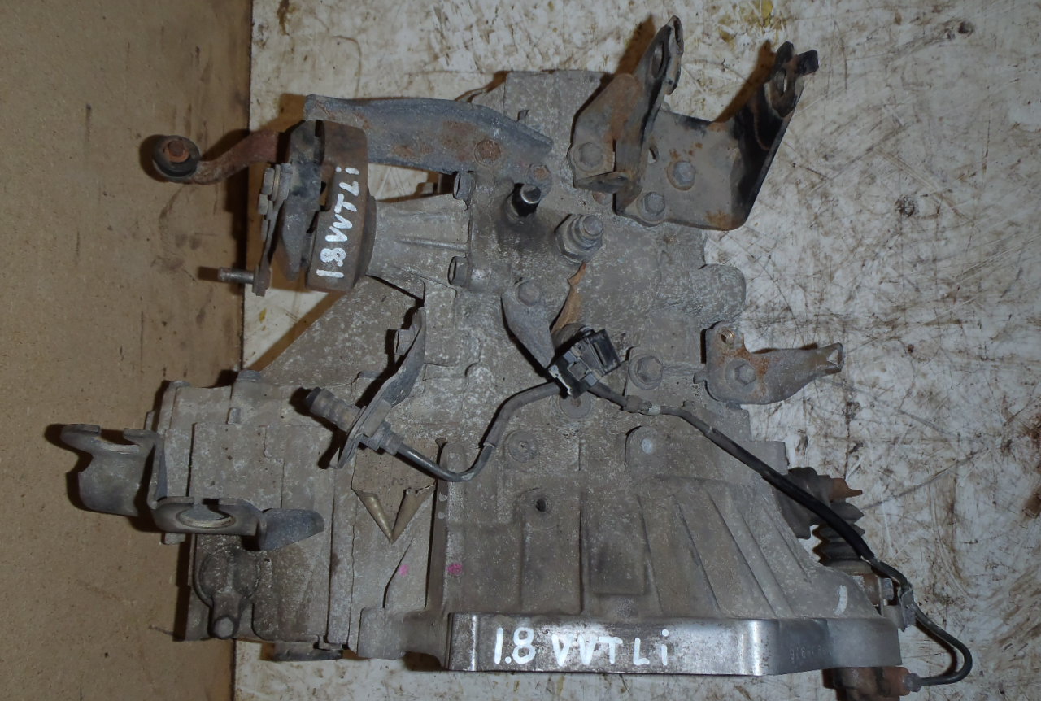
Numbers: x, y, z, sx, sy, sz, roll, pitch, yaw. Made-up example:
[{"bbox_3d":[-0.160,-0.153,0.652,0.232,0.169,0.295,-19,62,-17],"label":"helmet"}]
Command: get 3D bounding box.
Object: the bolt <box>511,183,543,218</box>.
[{"bbox_3d":[0.003,-0.090,0.510,0.017,0.026,0.017,0,78,-15],"label":"bolt"}]

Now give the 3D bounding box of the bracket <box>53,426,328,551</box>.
[{"bbox_3d":[-0.219,0.090,0.575,0.165,0.060,0.078,-6,87,0],"label":"bracket"}]

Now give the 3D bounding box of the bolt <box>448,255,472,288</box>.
[{"bbox_3d":[-0.038,-0.048,0.515,0.014,0.018,0.018,0,90,-12],"label":"bolt"}]

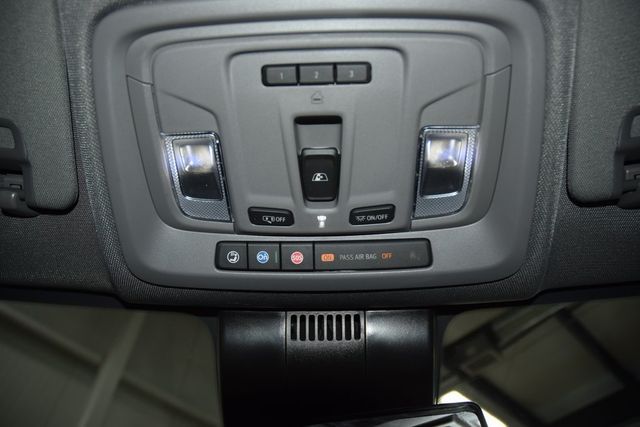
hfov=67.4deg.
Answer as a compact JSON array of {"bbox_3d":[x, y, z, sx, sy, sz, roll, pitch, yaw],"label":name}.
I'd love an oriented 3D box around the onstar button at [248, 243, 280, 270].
[{"bbox_3d":[-0.038,0.030,0.339,0.023,0.008,0.020,-1,-93,0],"label":"onstar button"}]

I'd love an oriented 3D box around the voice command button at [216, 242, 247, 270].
[{"bbox_3d":[-0.061,0.030,0.339,0.022,0.008,0.019,-1,-93,0],"label":"voice command button"}]

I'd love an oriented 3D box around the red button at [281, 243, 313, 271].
[{"bbox_3d":[-0.016,0.030,0.339,0.023,0.008,0.020,-1,-93,0],"label":"red button"}]

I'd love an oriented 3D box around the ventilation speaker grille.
[{"bbox_3d":[0.004,0.086,0.364,0.056,0.008,0.022,-1,-90,0],"label":"ventilation speaker grille"}]

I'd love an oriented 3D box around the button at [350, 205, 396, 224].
[{"bbox_3d":[0.035,0.001,0.334,0.031,0.008,0.013,-4,-78,0],"label":"button"}]

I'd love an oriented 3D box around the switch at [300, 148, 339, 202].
[{"bbox_3d":[0.000,-0.027,0.332,0.025,0.015,0.037,-1,-78,0],"label":"switch"}]

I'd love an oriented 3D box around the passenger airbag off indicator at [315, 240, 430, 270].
[{"bbox_3d":[0.037,0.029,0.339,0.081,0.008,0.019,-1,-93,0],"label":"passenger airbag off indicator"}]

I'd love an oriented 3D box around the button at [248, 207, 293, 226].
[{"bbox_3d":[-0.033,0.002,0.334,0.031,0.008,0.012,2,-78,0],"label":"button"}]

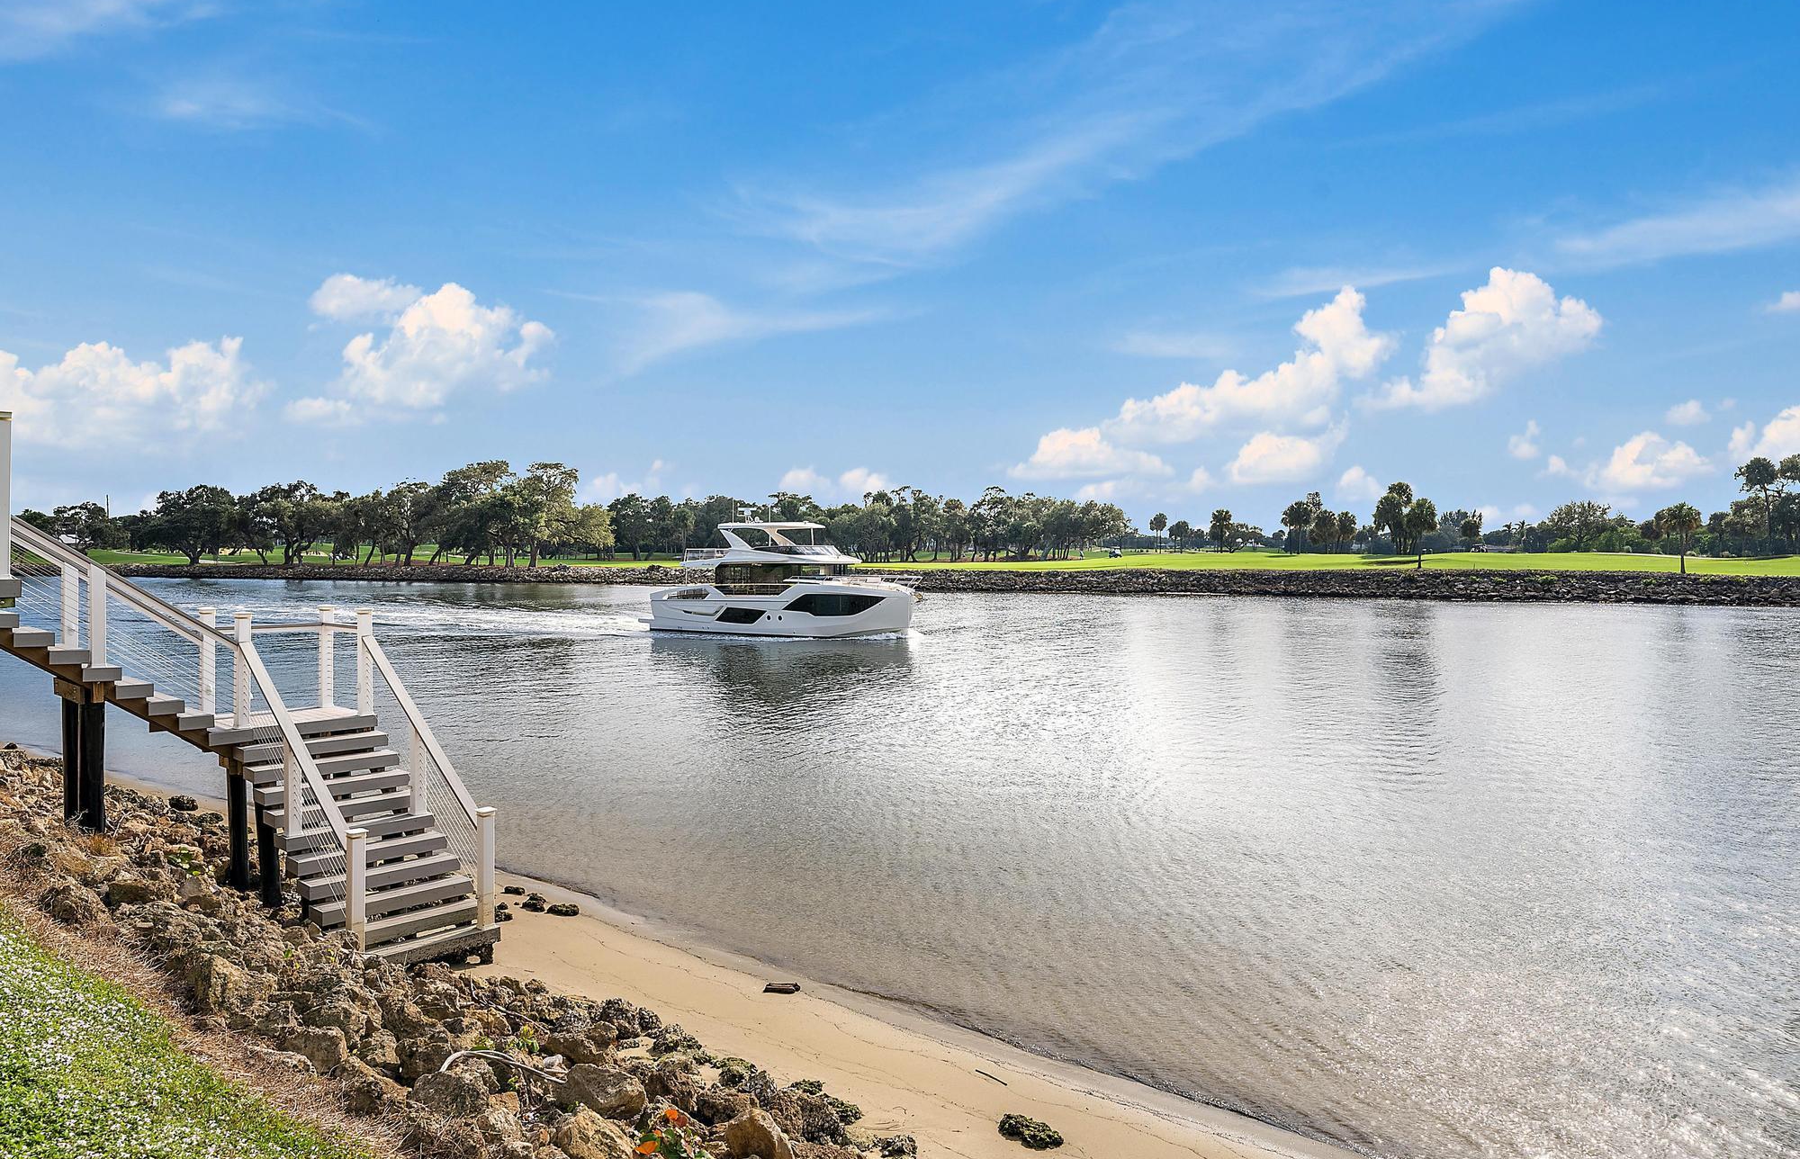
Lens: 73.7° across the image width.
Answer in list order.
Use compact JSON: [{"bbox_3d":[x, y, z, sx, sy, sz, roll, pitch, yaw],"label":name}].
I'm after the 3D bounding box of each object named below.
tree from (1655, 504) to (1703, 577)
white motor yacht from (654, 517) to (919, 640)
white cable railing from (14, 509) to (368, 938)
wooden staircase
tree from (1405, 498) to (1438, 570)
[{"bbox_3d":[89.786,-4.744,138.000,4.900,8.130,4.900,0,1,0],"label":"tree"},{"bbox_3d":[-6.992,-0.163,71.497,17.100,6.850,4.700,1,1,27],"label":"white motor yacht"},{"bbox_3d":[-6.791,1.413,11.180,3.032,4.092,2.325,1,1,43],"label":"white cable railing"},{"bbox_3d":[-6.827,1.528,12.102,4.334,4.427,3.776,1,1,43],"label":"wooden staircase"},{"bbox_3d":[63.876,-5.578,147.000,4.000,8.643,4.000,0,1,0],"label":"tree"}]

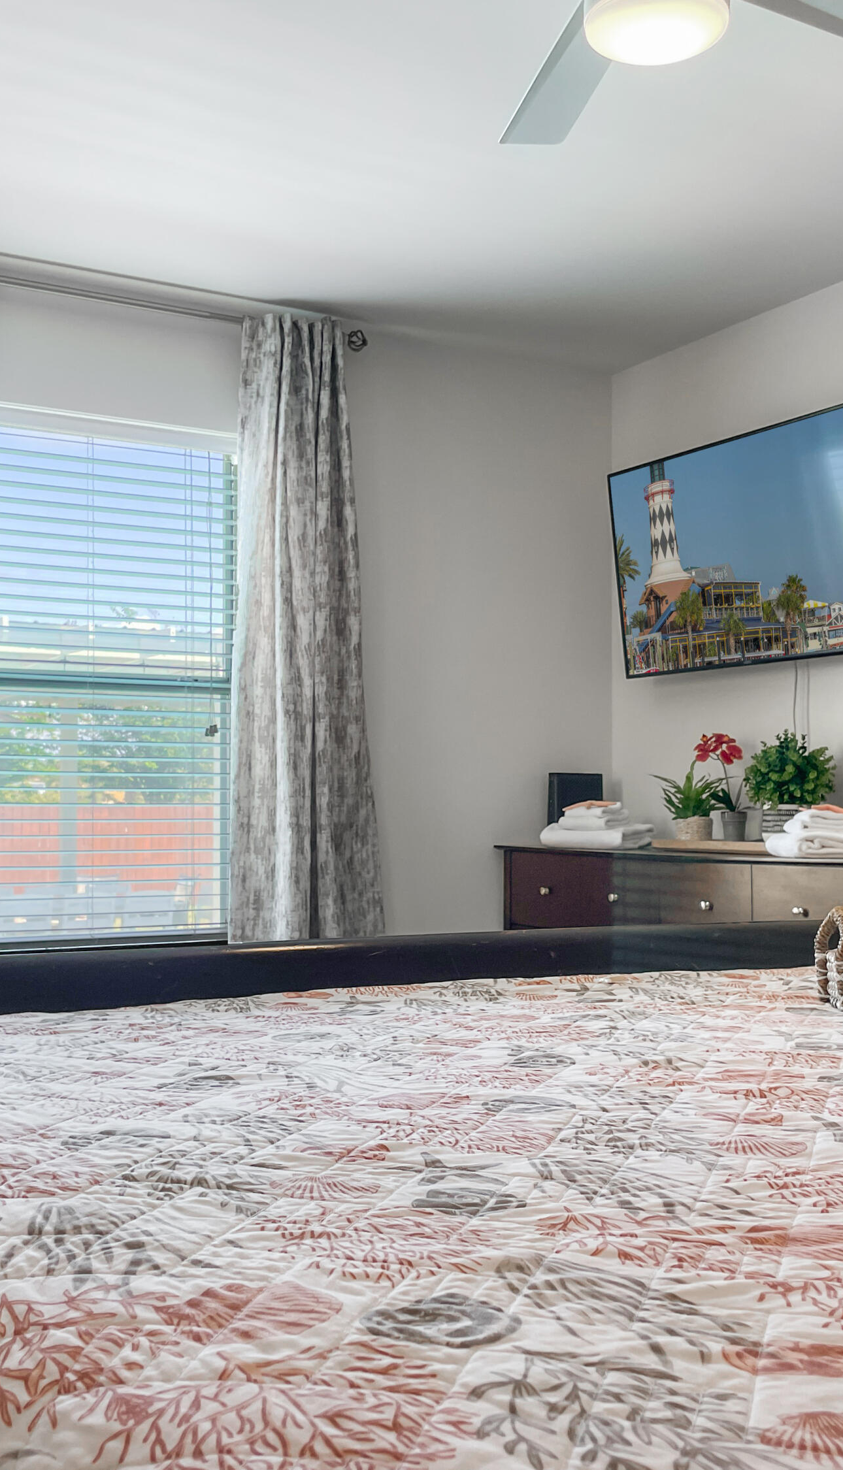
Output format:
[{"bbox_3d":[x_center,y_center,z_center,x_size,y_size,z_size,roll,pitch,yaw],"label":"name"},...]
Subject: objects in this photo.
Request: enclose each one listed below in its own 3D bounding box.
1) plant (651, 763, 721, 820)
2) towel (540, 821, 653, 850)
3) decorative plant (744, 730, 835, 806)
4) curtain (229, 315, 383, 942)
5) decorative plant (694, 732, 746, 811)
[{"bbox_3d":[0.780,0.167,4.334,0.188,0.163,0.188,1,-2,0],"label":"plant"},{"bbox_3d":[0.554,0.316,4.570,0.280,0.080,0.220,-2,-3,41],"label":"towel"},{"bbox_3d":[0.982,0.090,3.926,0.228,0.208,0.228,1,-2,0],"label":"decorative plant"},{"bbox_3d":[-0.336,-0.036,4.356,0.470,2.360,0.120,1,-3,-29],"label":"curtain"},{"bbox_3d":[0.851,0.103,4.207,0.124,0.223,0.139,2,-2,-29],"label":"decorative plant"}]

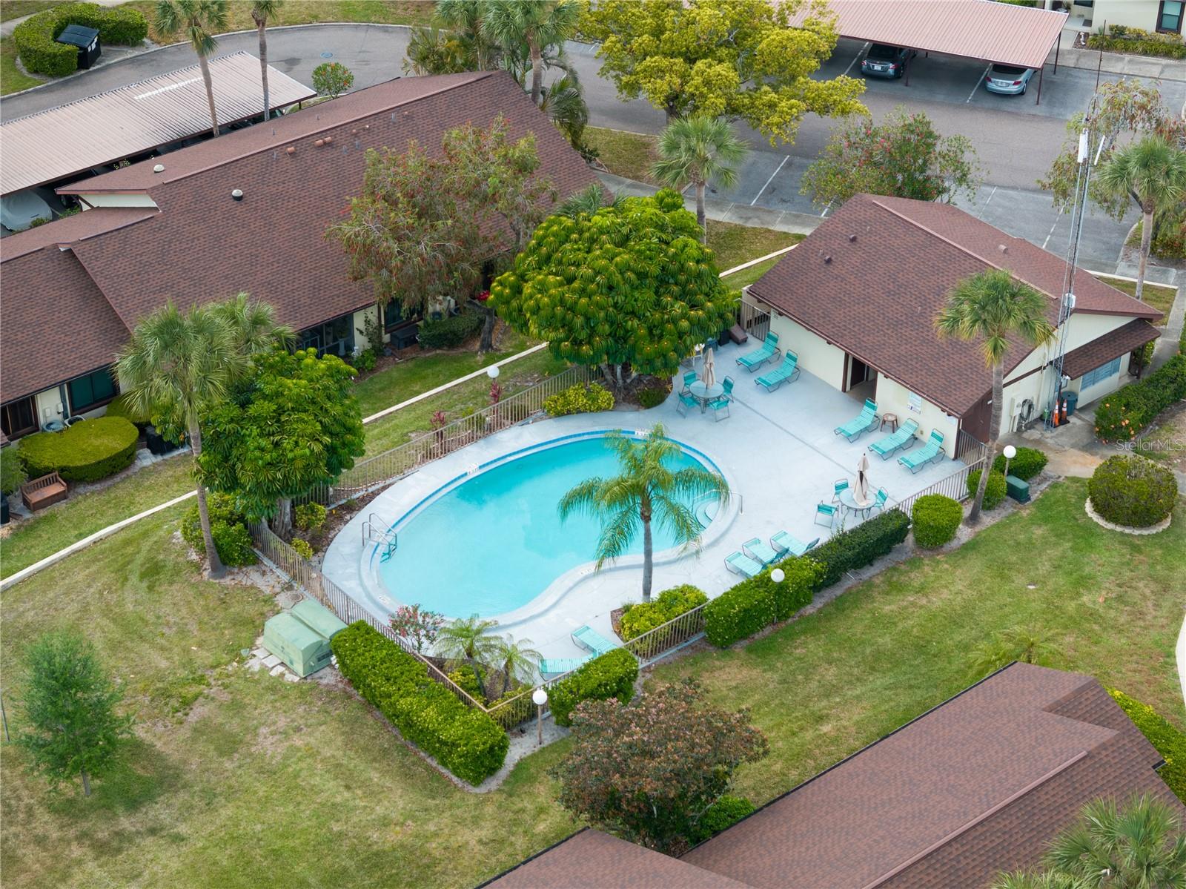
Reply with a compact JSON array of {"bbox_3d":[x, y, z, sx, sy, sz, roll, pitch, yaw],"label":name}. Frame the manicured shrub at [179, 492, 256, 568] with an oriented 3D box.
[{"bbox_3d":[-11.802,2.589,76.053,2.350,1.650,2.100,0,34,0],"label":"manicured shrub"}]

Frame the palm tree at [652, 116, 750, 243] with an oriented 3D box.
[{"bbox_3d":[4.038,-9.634,90.993,3.600,5.700,3.500,1,34,0],"label":"palm tree"}]

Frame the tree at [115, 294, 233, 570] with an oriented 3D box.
[{"bbox_3d":[-12.351,0.036,72.774,3.600,9.550,3.600,0,34,0],"label":"tree"}]

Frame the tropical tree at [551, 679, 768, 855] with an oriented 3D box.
[{"bbox_3d":[1.774,9.054,64.405,5.750,4.400,5.000,1,34,0],"label":"tropical tree"}]

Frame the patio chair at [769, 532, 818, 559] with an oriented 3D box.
[{"bbox_3d":[6.426,3.125,75.947,0.640,0.880,1.680,-27,42,-34],"label":"patio chair"}]

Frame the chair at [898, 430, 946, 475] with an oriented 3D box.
[{"bbox_3d":[11.029,0.199,80.187,1.640,0.990,0.650,-24,41,-31],"label":"chair"}]

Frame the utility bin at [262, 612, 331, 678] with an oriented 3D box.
[{"bbox_3d":[-8.873,5.836,71.888,1.060,1.130,2.050,-24,41,-32],"label":"utility bin"}]

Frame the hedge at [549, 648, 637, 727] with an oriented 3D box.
[{"bbox_3d":[-0.023,7.468,74.363,2.900,1.330,1.100,-24,41,-31],"label":"hedge"}]

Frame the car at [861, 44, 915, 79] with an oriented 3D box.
[{"bbox_3d":[14.136,-18.737,113.115,1.830,1.470,4.850,12,36,17],"label":"car"}]

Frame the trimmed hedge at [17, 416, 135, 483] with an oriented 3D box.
[{"bbox_3d":[-17.060,0.298,80.178,3.850,0.870,2.500,-24,41,-32],"label":"trimmed hedge"}]

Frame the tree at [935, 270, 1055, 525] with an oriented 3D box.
[{"bbox_3d":[13.168,-1.438,80.260,3.950,9.600,3.900,1,34,2],"label":"tree"}]

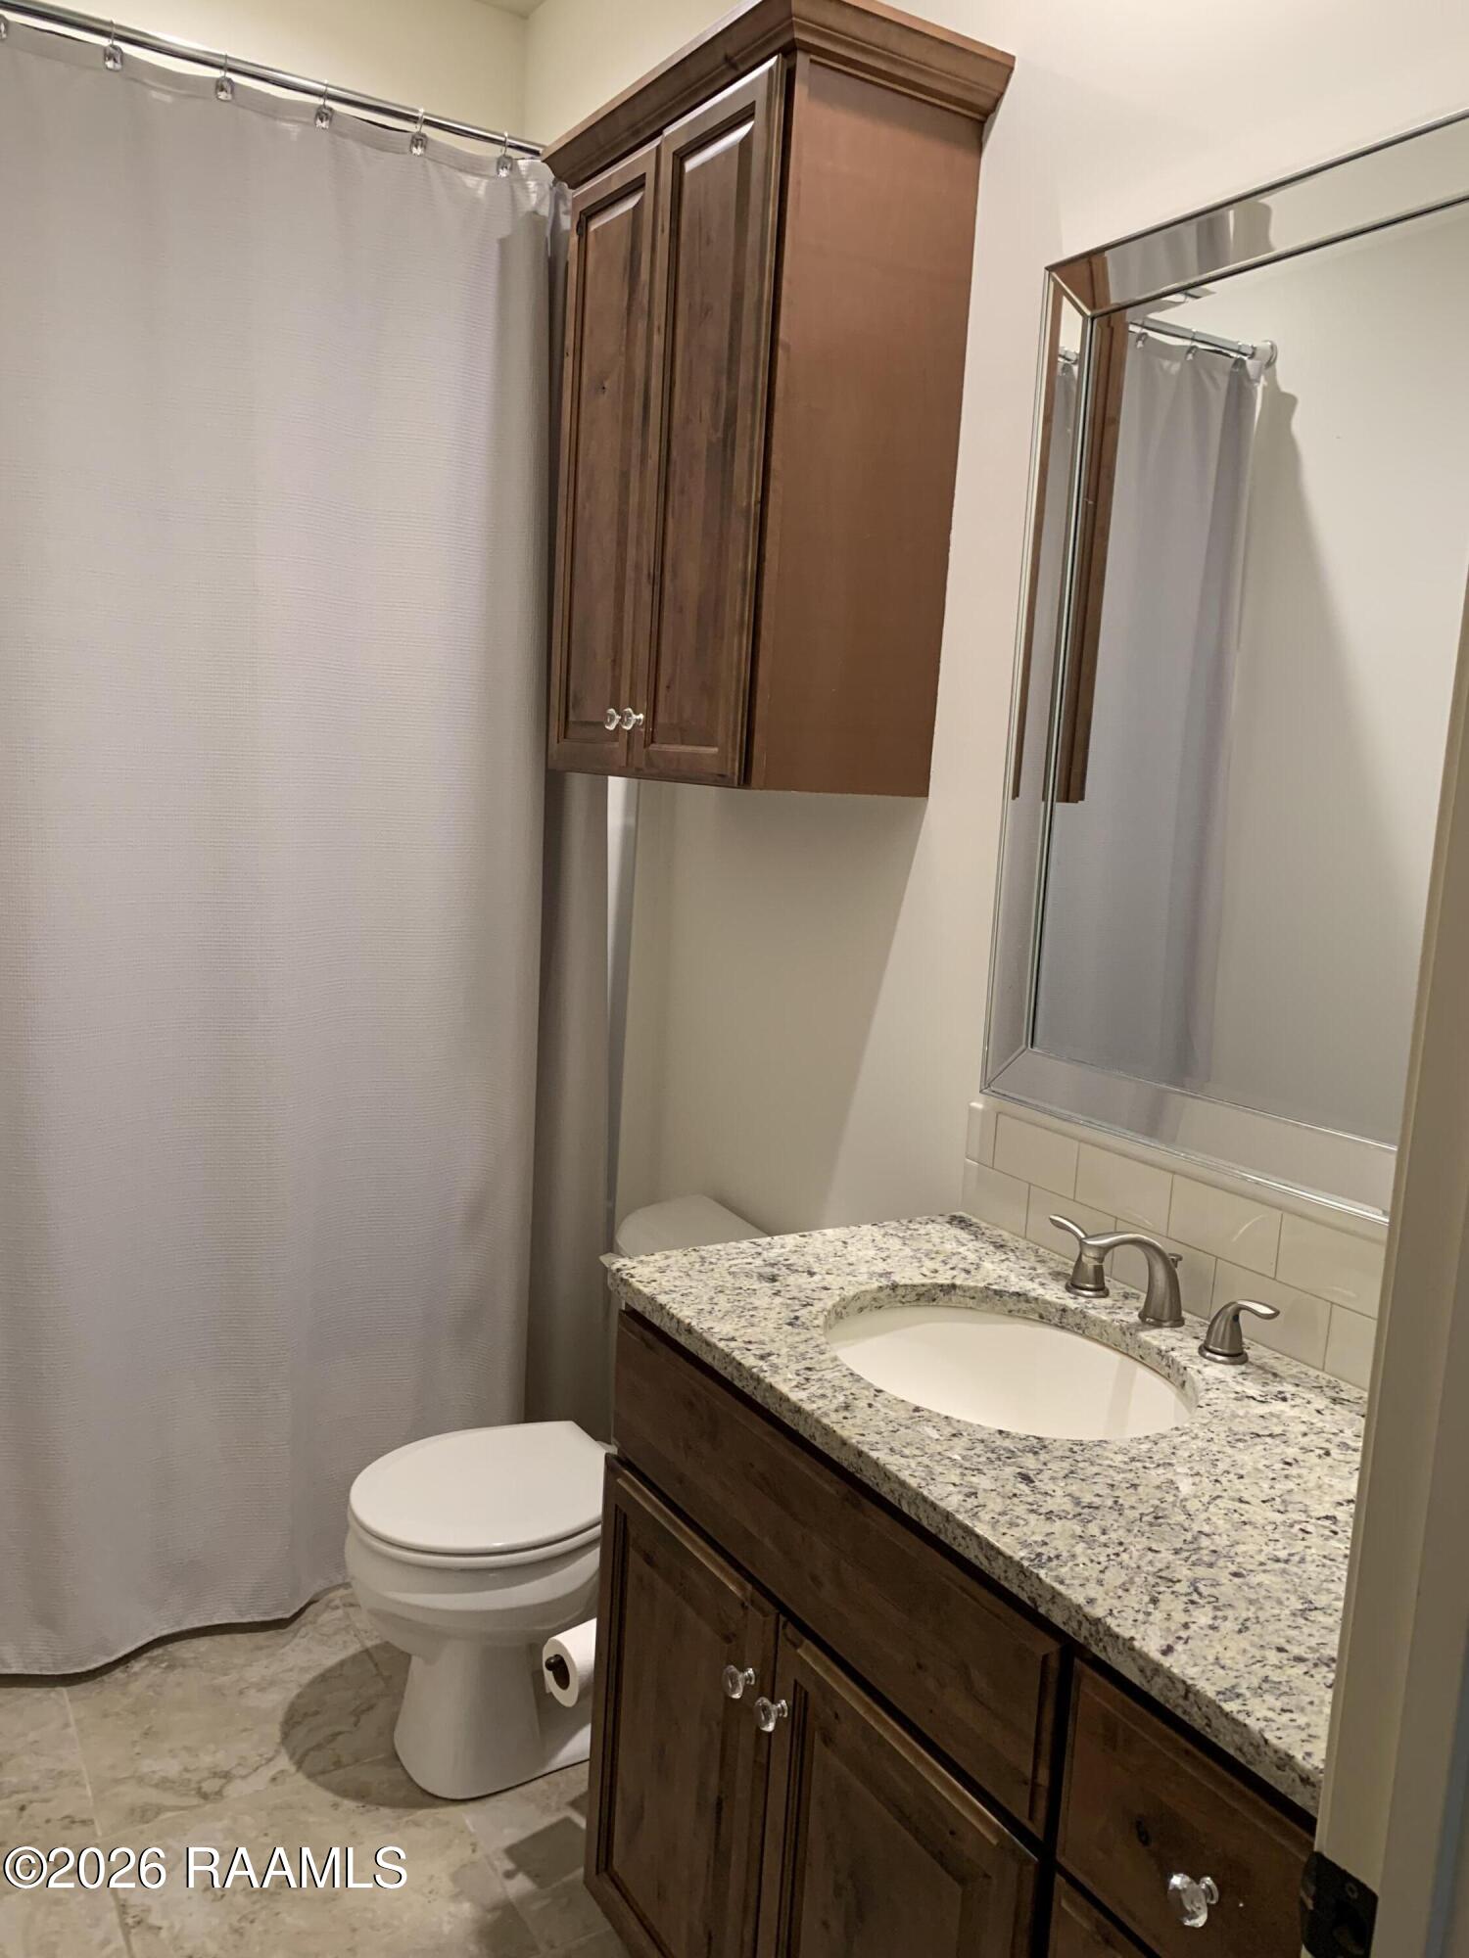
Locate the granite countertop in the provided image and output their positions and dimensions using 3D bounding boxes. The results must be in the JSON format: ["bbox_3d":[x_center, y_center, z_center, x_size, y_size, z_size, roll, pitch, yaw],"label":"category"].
[{"bbox_3d":[0.366,0.430,1.443,0.556,0.030,1.090,-2,9,-31],"label":"granite countertop"}]

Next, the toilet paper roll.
[{"bbox_3d":[-0.182,0.885,1.911,0.100,0.085,0.085,-3,10,-39],"label":"toilet paper roll"}]

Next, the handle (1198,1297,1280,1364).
[{"bbox_3d":[0.540,0.372,1.563,0.051,0.071,0.095,-2,9,-31],"label":"handle"}]

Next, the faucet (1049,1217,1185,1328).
[{"bbox_3d":[0.410,0.324,1.710,0.163,0.110,0.204,-2,9,-31],"label":"faucet"}]

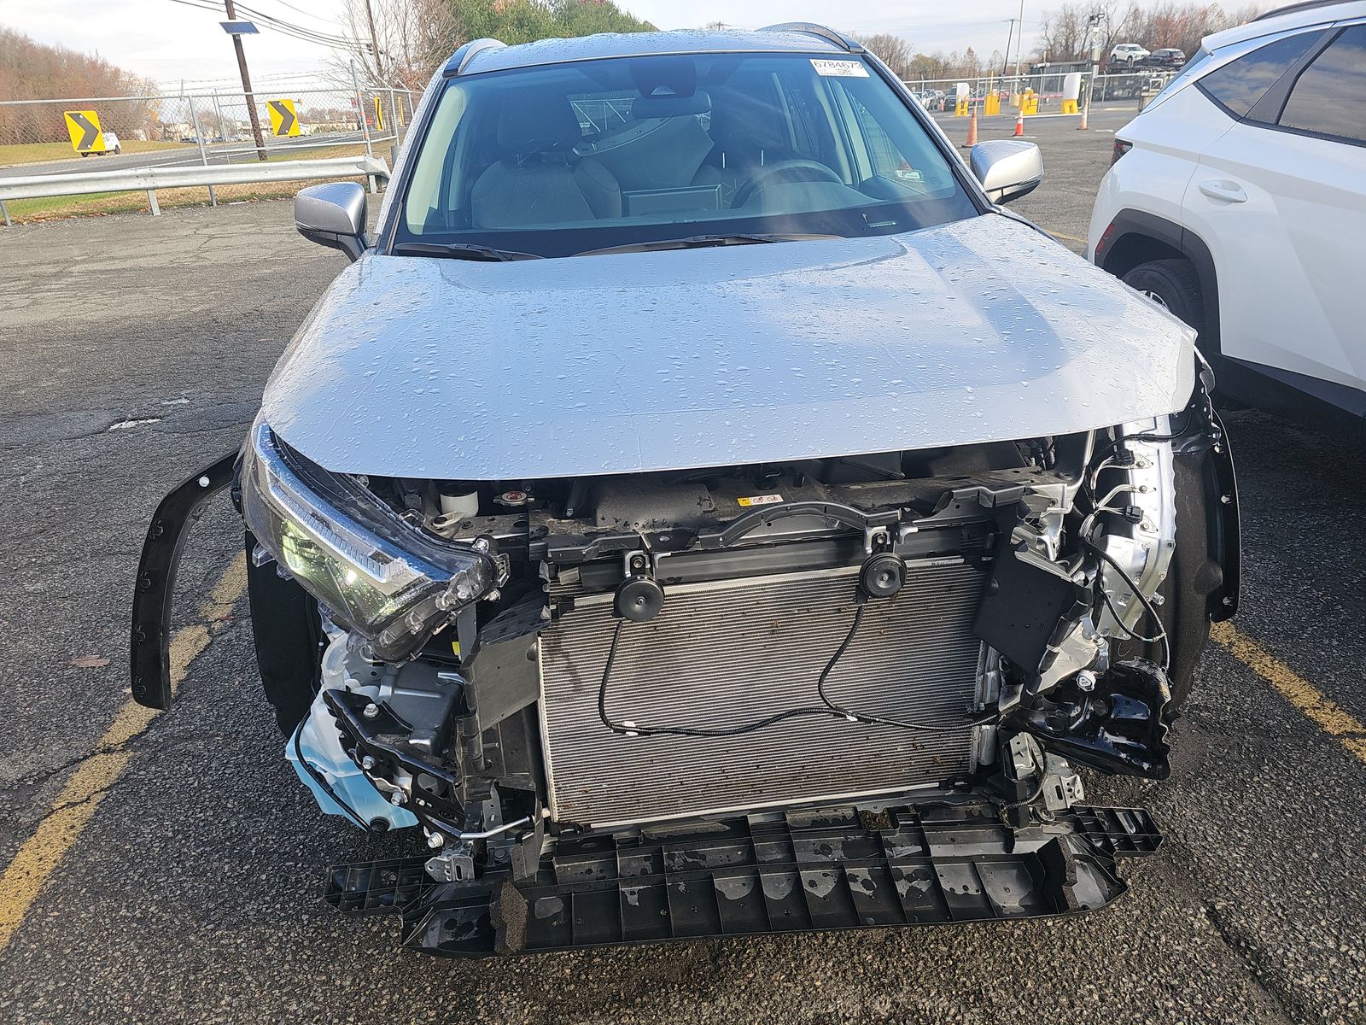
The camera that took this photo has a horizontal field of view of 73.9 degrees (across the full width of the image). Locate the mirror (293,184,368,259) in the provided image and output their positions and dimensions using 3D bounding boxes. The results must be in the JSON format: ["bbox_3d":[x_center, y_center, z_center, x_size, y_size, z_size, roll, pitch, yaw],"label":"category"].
[{"bbox_3d":[-0.932,-0.779,2.442,0.215,0.200,0.165,-5,24,-4],"label":"mirror"}]

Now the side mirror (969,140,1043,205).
[{"bbox_3d":[0.919,-0.950,2.576,0.215,0.200,0.165,-5,24,-4],"label":"side mirror"}]

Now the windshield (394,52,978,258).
[{"bbox_3d":[-0.017,-1.000,2.471,1.500,0.130,0.970,-5,53,-4],"label":"windshield"}]

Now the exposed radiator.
[{"bbox_3d":[0.148,0.307,1.547,0.750,0.460,0.060,-5,24,-4],"label":"exposed radiator"}]

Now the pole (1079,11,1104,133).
[{"bbox_3d":[24.542,-26.870,54.100,0.800,5.350,0.500,7,26,21],"label":"pole"}]

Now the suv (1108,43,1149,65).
[{"bbox_3d":[43.472,-44.548,88.259,1.850,1.690,4.600,-10,29,-14],"label":"suv"}]

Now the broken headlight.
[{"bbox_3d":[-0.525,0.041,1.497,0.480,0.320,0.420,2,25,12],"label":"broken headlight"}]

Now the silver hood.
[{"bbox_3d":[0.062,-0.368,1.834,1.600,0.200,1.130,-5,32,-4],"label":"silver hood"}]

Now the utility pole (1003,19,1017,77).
[{"bbox_3d":[48.675,-68.041,136.442,1.000,10.700,0.400,8,26,16],"label":"utility pole"}]

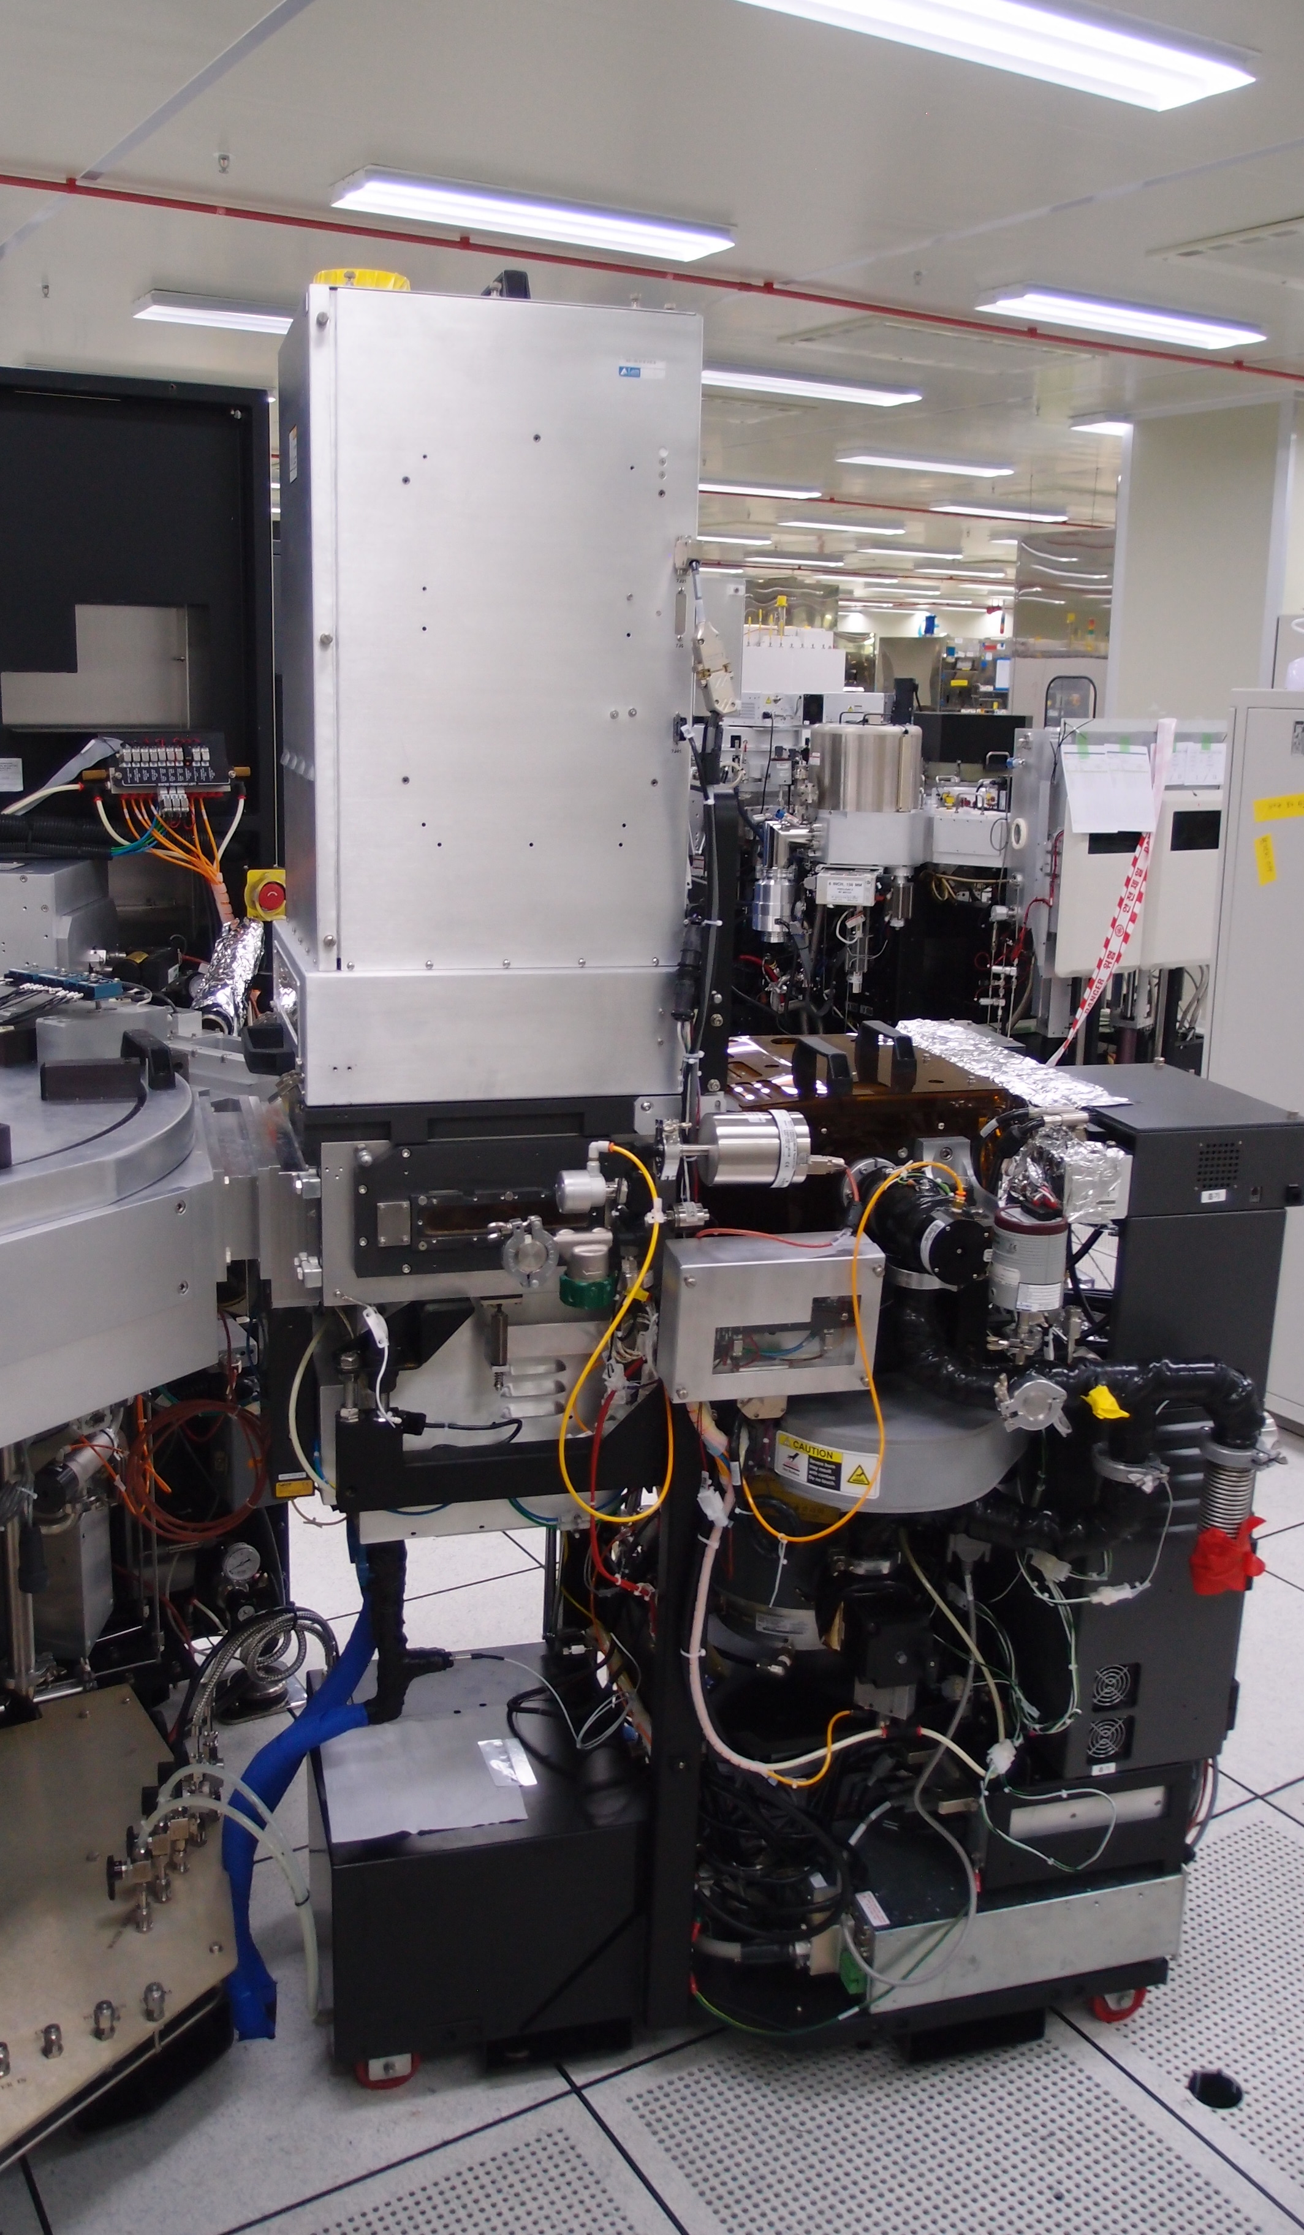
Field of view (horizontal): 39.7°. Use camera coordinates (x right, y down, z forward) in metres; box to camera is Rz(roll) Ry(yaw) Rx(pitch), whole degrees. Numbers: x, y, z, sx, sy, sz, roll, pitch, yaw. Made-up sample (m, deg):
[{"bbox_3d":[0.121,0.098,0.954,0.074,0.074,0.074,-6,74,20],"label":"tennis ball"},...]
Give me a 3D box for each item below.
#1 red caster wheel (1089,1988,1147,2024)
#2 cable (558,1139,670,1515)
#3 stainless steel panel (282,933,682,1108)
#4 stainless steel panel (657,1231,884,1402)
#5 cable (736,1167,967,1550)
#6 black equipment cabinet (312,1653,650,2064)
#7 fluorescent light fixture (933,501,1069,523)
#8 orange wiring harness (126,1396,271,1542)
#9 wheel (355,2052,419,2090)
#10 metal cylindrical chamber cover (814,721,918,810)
[{"bbox_3d":[0.589,1.114,2.313,0.073,0.073,0.032,-2,14,-15],"label":"red caster wheel"},{"bbox_3d":[-0.039,0.232,1.906,0.120,0.400,0.090,-2,14,-15],"label":"cable"},{"bbox_3d":[-0.204,-0.127,2.055,0.400,0.142,0.360,-2,14,-15],"label":"stainless steel panel"},{"bbox_3d":[0.121,0.211,1.927,0.221,0.148,0.090,-2,14,-15],"label":"stainless steel panel"},{"bbox_3d":[0.208,0.246,1.908,0.230,0.400,0.130,-2,14,-15],"label":"cable"},{"bbox_3d":[-0.245,0.936,2.347,0.375,0.275,0.432,-2,14,-15],"label":"black equipment cabinet"},{"bbox_3d":[2.754,-4.734,14.090,1.240,0.070,0.290,-7,16,-31],"label":"fluorescent light fixture"},{"bbox_3d":[-0.550,0.426,2.178,0.168,0.168,0.070,-2,14,-15],"label":"orange wiring harness"},{"bbox_3d":[-0.320,1.122,2.174,0.075,0.082,0.040,-2,14,-15],"label":"wheel"},{"bbox_3d":[0.725,-1.175,6.100,0.360,0.286,0.360,1,13,0],"label":"metal cylindrical chamber cover"}]

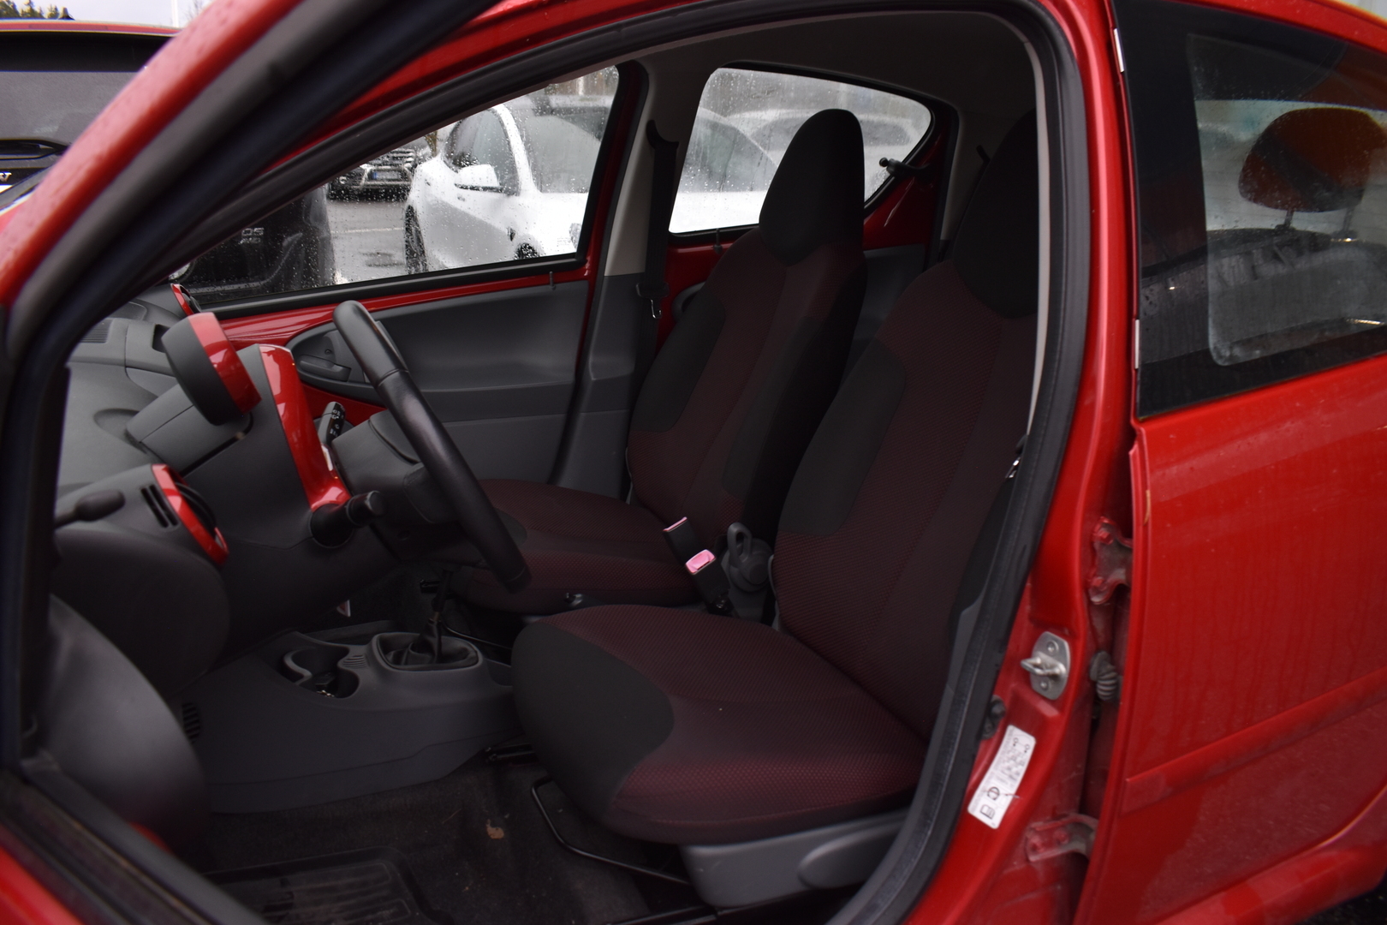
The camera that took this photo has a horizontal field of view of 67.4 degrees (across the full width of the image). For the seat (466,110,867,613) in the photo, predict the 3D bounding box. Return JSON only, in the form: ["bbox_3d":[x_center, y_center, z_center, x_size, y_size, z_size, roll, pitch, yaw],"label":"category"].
[{"bbox_3d":[-0.082,-0.190,1.951,0.828,0.897,0.480,-7,19,-23],"label":"seat"}]

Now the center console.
[{"bbox_3d":[-0.508,0.317,1.538,0.519,0.221,0.304,-7,19,-23],"label":"center console"}]

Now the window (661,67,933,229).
[{"bbox_3d":[0.247,-0.689,2.320,0.608,0.358,0.045,-7,39,-23],"label":"window"}]

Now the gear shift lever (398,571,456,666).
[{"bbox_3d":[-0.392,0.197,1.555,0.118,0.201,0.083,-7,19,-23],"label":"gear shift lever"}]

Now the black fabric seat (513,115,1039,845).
[{"bbox_3d":[0.180,-0.015,1.386,0.828,0.897,0.480,-7,19,-23],"label":"black fabric seat"}]

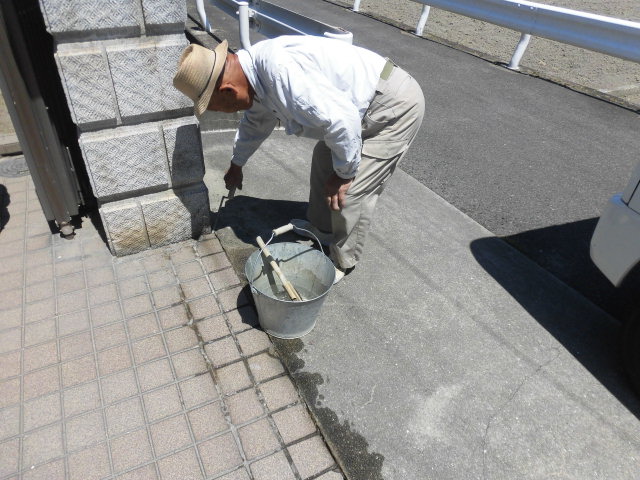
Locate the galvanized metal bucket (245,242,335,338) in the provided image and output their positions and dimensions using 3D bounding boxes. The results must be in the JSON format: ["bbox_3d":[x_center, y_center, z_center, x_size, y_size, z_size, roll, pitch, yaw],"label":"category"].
[{"bbox_3d":[-0.107,0.190,1.565,0.300,0.236,0.300,4,38,-3],"label":"galvanized metal bucket"}]

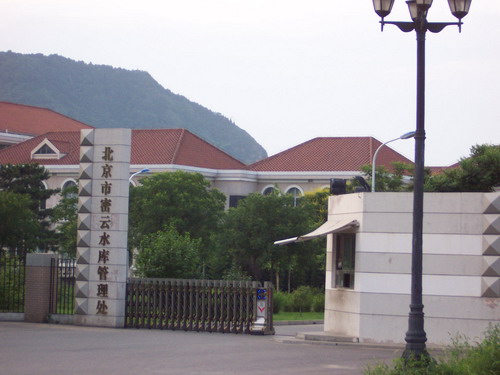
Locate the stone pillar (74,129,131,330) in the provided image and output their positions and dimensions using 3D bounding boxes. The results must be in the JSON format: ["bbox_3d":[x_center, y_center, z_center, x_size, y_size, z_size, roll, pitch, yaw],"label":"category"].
[{"bbox_3d":[-4.346,1.200,46.414,1.650,5.851,0.440,0,-3,38],"label":"stone pillar"}]

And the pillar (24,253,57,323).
[{"bbox_3d":[-6.373,3.082,47.819,0.690,2.089,0.660,0,-3,38],"label":"pillar"}]

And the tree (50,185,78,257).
[{"bbox_3d":[-7.213,2.327,66.000,2.300,4.908,2.300,2,-3,0],"label":"tree"}]

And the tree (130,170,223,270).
[{"bbox_3d":[-3.110,2.052,66.000,4.300,5.542,4.100,2,-3,0],"label":"tree"}]

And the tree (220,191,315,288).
[{"bbox_3d":[0.752,2.534,67.000,4.000,4.810,3.800,2,-3,0],"label":"tree"}]

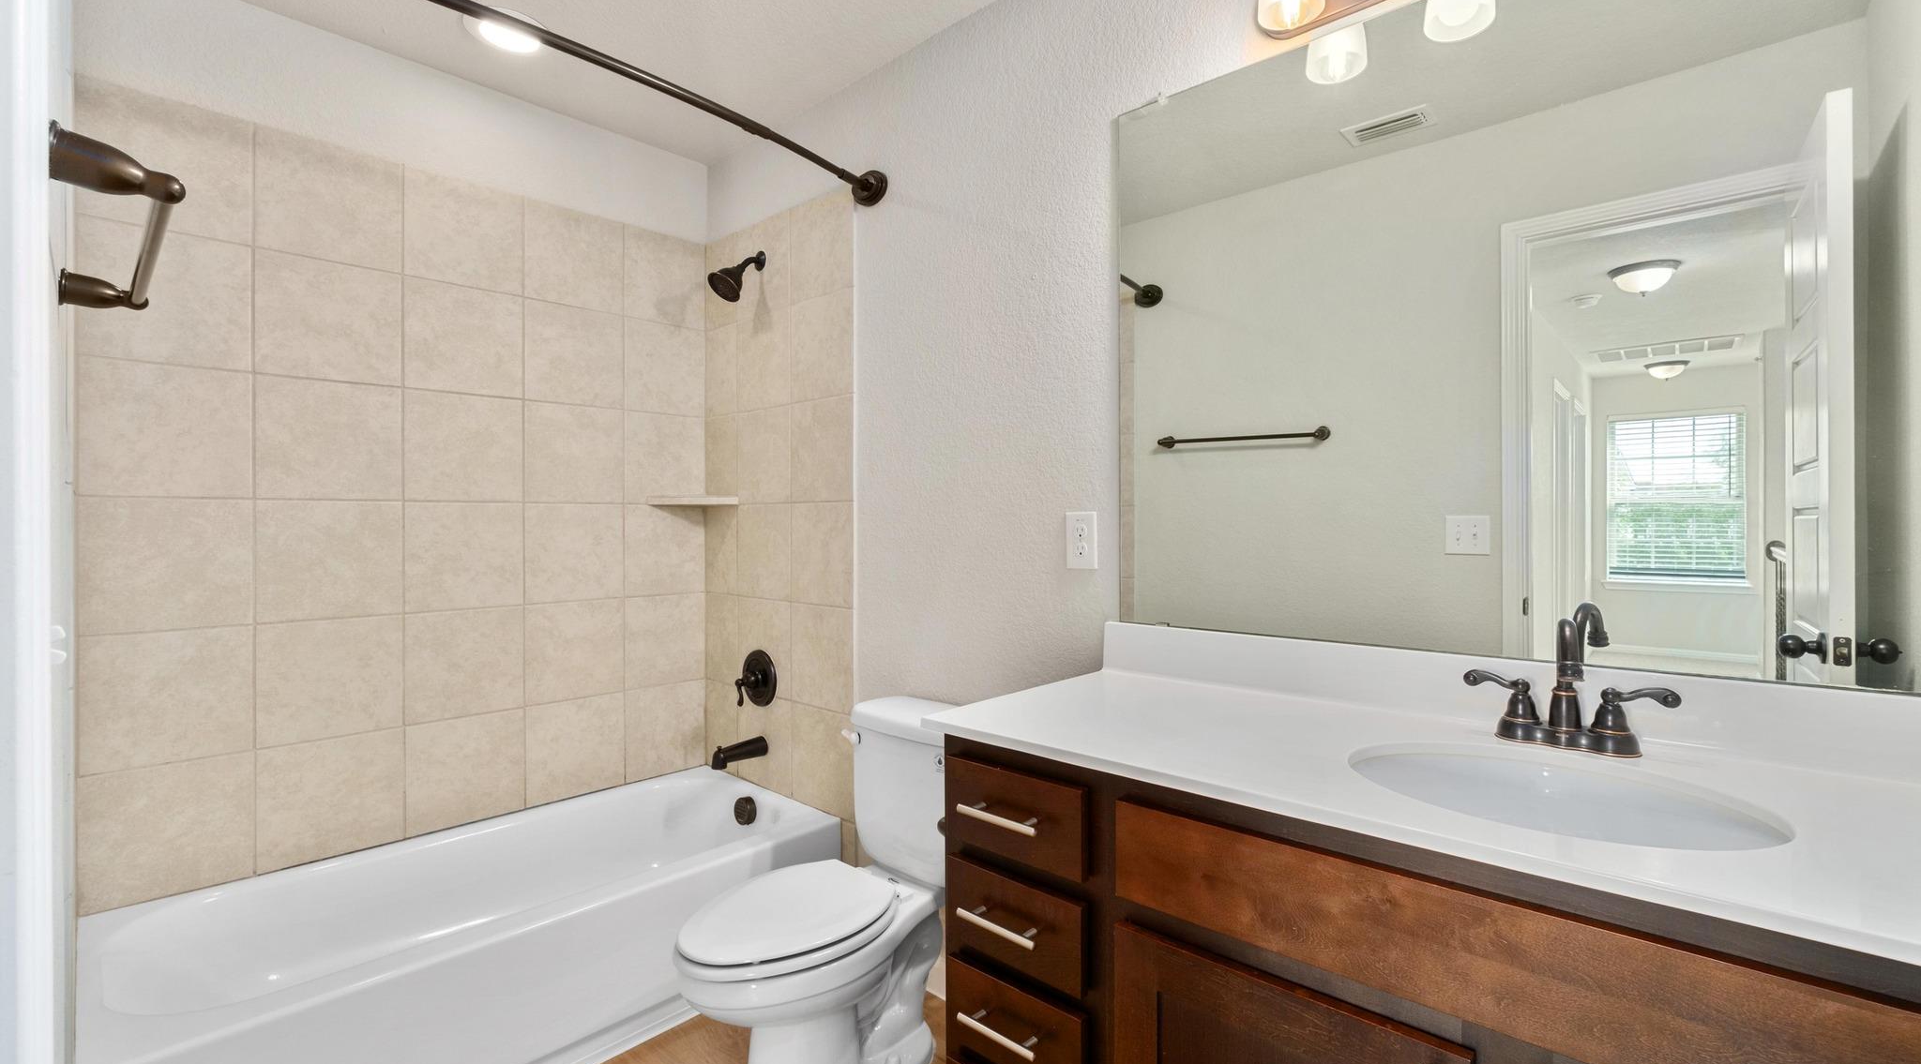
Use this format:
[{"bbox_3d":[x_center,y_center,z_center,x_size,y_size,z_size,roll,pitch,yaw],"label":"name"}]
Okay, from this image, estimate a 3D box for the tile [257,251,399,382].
[{"bbox_3d":[-1.604,-0.538,2.044,0.009,0.299,0.301,0,1,43],"label":"tile"}]

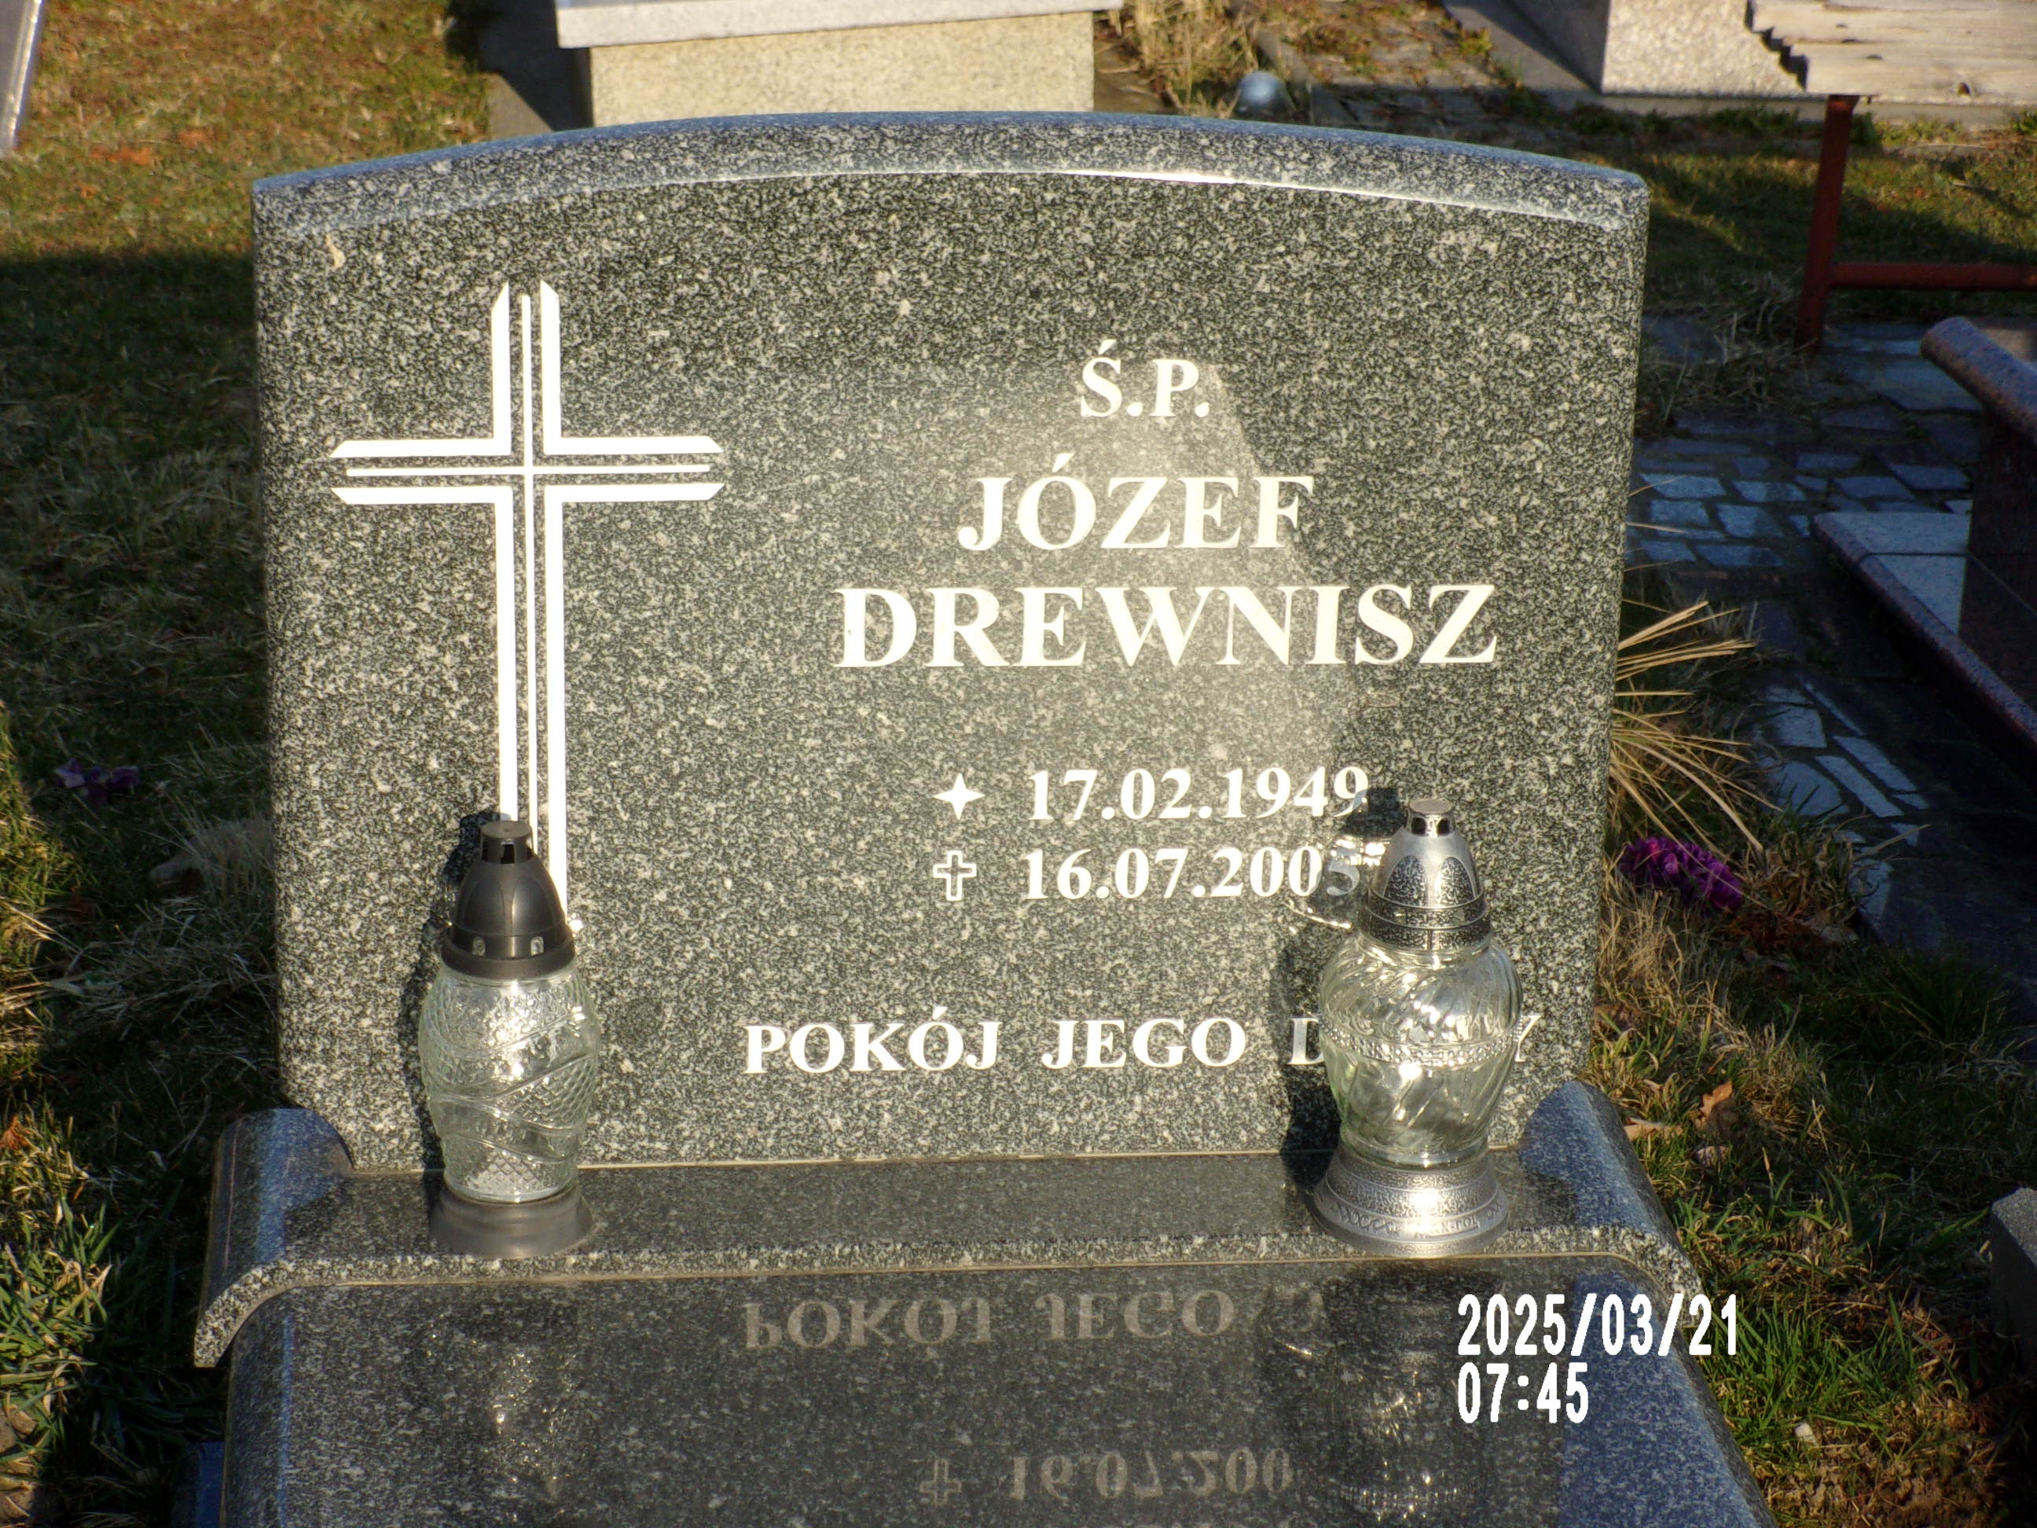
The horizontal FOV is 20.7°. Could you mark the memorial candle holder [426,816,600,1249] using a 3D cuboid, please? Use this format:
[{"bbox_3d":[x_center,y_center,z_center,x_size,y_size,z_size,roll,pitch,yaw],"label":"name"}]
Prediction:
[{"bbox_3d":[-0.286,0.149,3.137,0.102,0.241,0.102,1,21,0],"label":"memorial candle holder"}]

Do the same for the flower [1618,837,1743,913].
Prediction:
[{"bbox_3d":[0.488,0.082,4.120,0.093,0.045,0.062,1,21,0],"label":"flower"}]

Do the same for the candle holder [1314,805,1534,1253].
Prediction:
[{"bbox_3d":[0.229,0.141,3.165,0.114,0.250,0.114,1,21,0],"label":"candle holder"}]

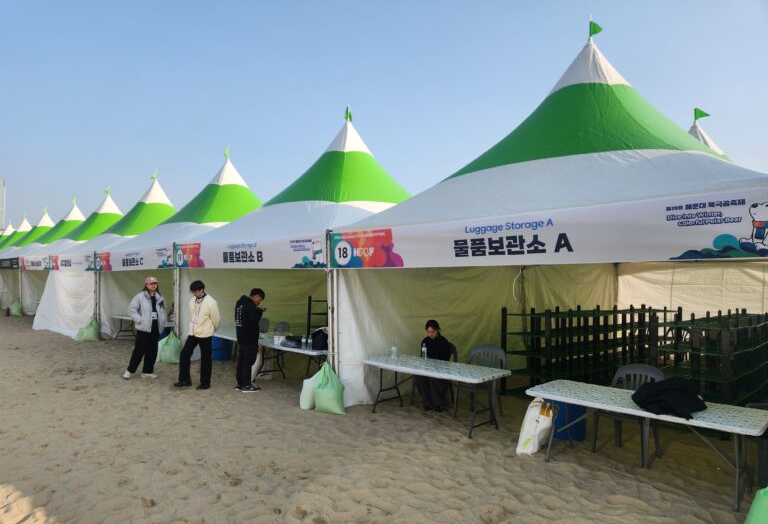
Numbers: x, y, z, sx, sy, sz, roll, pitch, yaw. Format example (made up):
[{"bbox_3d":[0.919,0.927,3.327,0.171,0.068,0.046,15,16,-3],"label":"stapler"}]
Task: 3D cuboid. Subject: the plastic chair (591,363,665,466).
[{"bbox_3d":[2.446,1.490,5.074,0.540,0.860,0.550,1,-1,-37],"label":"plastic chair"}]

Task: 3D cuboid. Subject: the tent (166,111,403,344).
[{"bbox_3d":[-0.768,-0.589,10.580,5.080,5.160,5.100,-1,0,45],"label":"tent"}]

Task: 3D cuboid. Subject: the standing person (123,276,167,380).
[{"bbox_3d":[-4.140,1.149,8.820,0.640,1.730,0.400,-1,0,-38],"label":"standing person"}]

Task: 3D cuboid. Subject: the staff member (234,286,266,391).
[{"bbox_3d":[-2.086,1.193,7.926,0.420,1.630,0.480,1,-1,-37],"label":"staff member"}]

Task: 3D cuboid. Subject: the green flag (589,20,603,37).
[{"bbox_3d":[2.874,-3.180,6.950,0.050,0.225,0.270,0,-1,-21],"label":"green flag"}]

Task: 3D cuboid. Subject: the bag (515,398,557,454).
[{"bbox_3d":[1.555,1.678,5.220,0.260,0.550,0.250,10,0,27],"label":"bag"}]

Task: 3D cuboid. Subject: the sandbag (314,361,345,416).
[{"bbox_3d":[-0.724,1.674,6.780,0.350,0.640,0.280,-1,0,24],"label":"sandbag"}]

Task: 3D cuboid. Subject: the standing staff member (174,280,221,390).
[{"bbox_3d":[-2.960,1.167,8.100,0.560,1.700,0.440,-1,0,18],"label":"standing staff member"}]

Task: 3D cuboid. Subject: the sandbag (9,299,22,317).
[{"bbox_3d":[-15.078,1.902,20.902,0.520,0.640,0.400,1,-1,-36],"label":"sandbag"}]

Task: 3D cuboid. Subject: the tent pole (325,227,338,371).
[{"bbox_3d":[-0.710,0.765,6.970,0.170,2.430,0.100,-1,0,45],"label":"tent pole"}]

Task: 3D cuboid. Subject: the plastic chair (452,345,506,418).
[{"bbox_3d":[1.226,1.516,6.408,0.550,0.860,0.540,-1,-1,35],"label":"plastic chair"}]

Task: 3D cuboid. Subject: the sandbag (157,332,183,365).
[{"bbox_3d":[-4.325,1.714,10.271,0.500,0.620,0.380,0,-1,-23],"label":"sandbag"}]

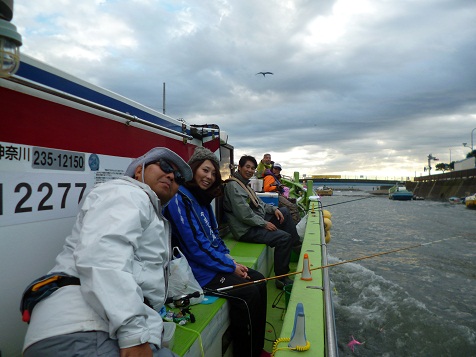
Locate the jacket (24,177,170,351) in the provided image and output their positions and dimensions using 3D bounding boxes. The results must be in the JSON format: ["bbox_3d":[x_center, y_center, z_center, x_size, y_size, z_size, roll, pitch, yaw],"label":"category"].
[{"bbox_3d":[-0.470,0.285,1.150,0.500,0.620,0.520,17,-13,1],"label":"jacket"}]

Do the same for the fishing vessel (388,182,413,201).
[{"bbox_3d":[15.600,1.130,32.000,2.100,1.650,5.500,0,-1,22],"label":"fishing vessel"}]

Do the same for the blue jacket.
[{"bbox_3d":[-0.225,0.325,1.850,0.450,0.570,0.480,0,-1,21],"label":"blue jacket"}]

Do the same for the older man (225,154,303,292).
[{"bbox_3d":[0.225,0.395,3.280,0.760,1.280,0.570,0,-1,16],"label":"older man"}]

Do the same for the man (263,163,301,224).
[{"bbox_3d":[0.800,0.330,6.100,0.760,1.220,0.500,0,-1,13],"label":"man"}]

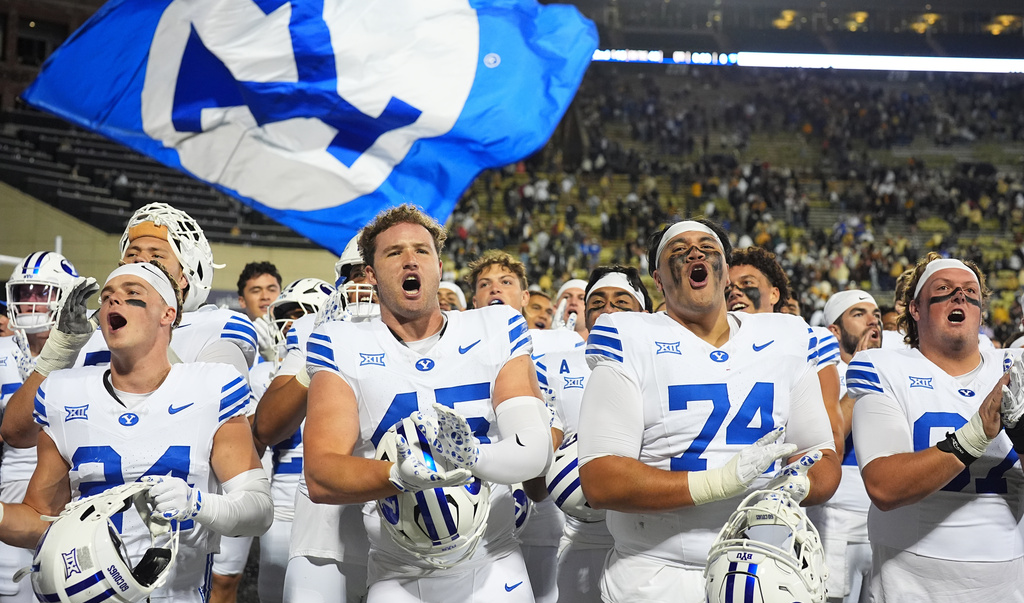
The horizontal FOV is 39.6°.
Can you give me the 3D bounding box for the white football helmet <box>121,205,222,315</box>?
[{"bbox_3d":[-0.947,-0.118,3.920,0.240,0.310,0.280,-3,10,21],"label":"white football helmet"}]

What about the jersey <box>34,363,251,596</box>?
[{"bbox_3d":[-0.870,0.420,3.350,0.510,0.560,0.300,0,-2,1],"label":"jersey"}]

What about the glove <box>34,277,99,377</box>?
[{"bbox_3d":[-1.131,0.064,3.620,0.130,0.250,0.100,19,6,-21],"label":"glove"}]

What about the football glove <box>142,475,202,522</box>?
[{"bbox_3d":[-0.728,0.422,3.050,0.130,0.105,0.100,15,-27,-12],"label":"football glove"}]

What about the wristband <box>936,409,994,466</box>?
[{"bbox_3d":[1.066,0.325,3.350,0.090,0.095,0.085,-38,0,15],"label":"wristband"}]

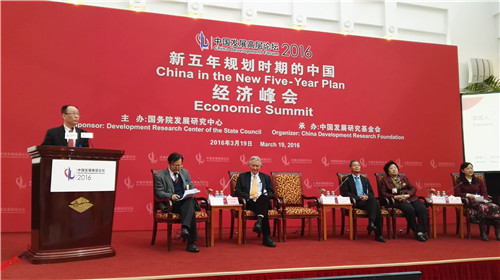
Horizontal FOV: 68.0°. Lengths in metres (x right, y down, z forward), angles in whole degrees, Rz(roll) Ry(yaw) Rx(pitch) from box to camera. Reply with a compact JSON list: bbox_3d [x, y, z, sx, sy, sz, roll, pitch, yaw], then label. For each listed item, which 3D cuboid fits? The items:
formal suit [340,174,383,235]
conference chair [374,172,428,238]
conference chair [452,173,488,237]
[{"bbox_3d":[1.878,1.014,6.002,0.550,0.900,0.760,2,-8,-14],"label":"formal suit"},{"bbox_3d":[2.518,1.079,6.183,0.625,1.033,0.660,1,-6,-8],"label":"conference chair"},{"bbox_3d":[3.809,1.091,6.185,0.625,1.033,0.660,0,-6,6],"label":"conference chair"}]

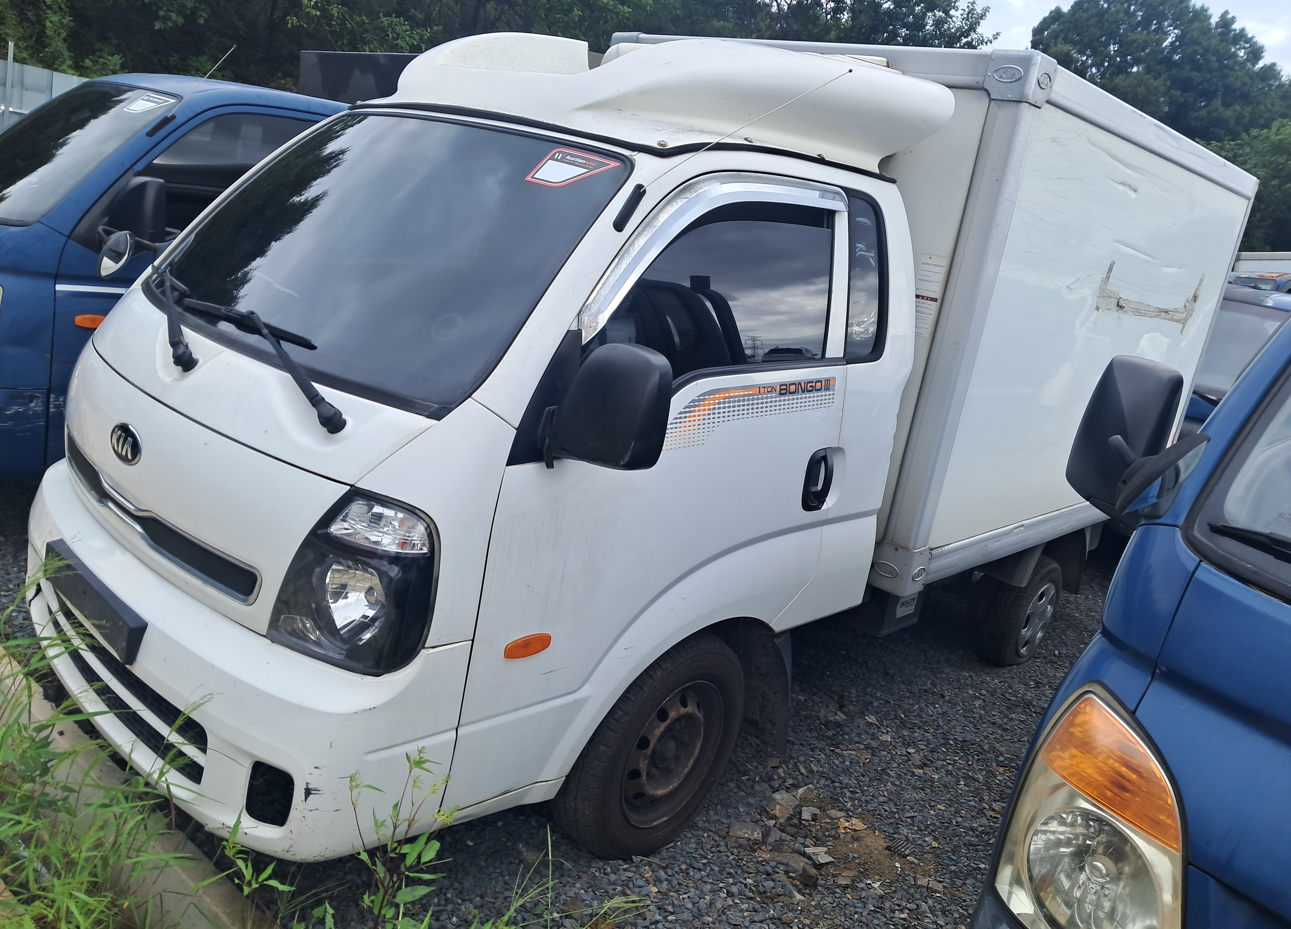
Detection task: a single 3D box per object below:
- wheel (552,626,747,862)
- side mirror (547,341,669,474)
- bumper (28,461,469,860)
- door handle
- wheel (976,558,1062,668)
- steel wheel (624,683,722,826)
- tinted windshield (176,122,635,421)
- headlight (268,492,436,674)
[{"bbox_3d":[0.019,0.774,2.821,0.195,0.645,0.650,22,19,37],"label":"wheel"},{"bbox_3d":[-0.050,-0.099,1.983,0.222,0.268,0.162,22,19,38],"label":"side mirror"},{"bbox_3d":[-1.152,0.358,2.463,1.707,0.505,0.424,22,19,38],"label":"bumper"},{"bbox_3d":[0.500,0.045,2.845,0.056,0.187,0.111,22,19,38],"label":"door handle"},{"bbox_3d":[1.794,0.700,4.777,0.170,0.565,0.570,22,19,38],"label":"wheel"},{"bbox_3d":[0.028,0.775,2.813,0.160,0.425,0.425,22,19,37],"label":"steel wheel"},{"bbox_3d":[-0.728,-0.570,2.510,1.404,0.121,0.859,22,63,38],"label":"tinted windshield"},{"bbox_3d":[-0.565,0.232,1.965,0.303,0.358,0.253,22,19,38],"label":"headlight"}]

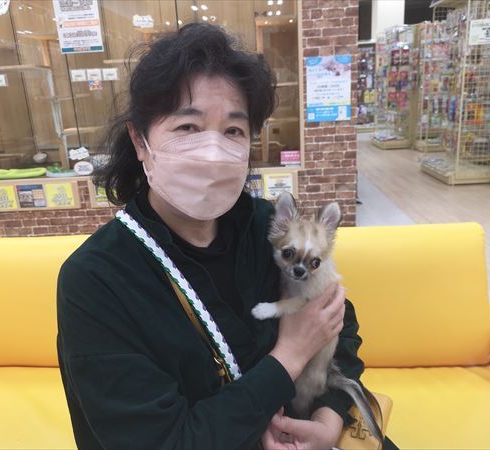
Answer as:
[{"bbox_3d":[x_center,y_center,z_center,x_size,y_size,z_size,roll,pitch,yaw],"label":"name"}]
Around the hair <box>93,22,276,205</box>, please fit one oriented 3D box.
[{"bbox_3d":[-0.082,-0.152,0.676,0.230,0.255,0.225,-4,13,-26],"label":"hair"}]

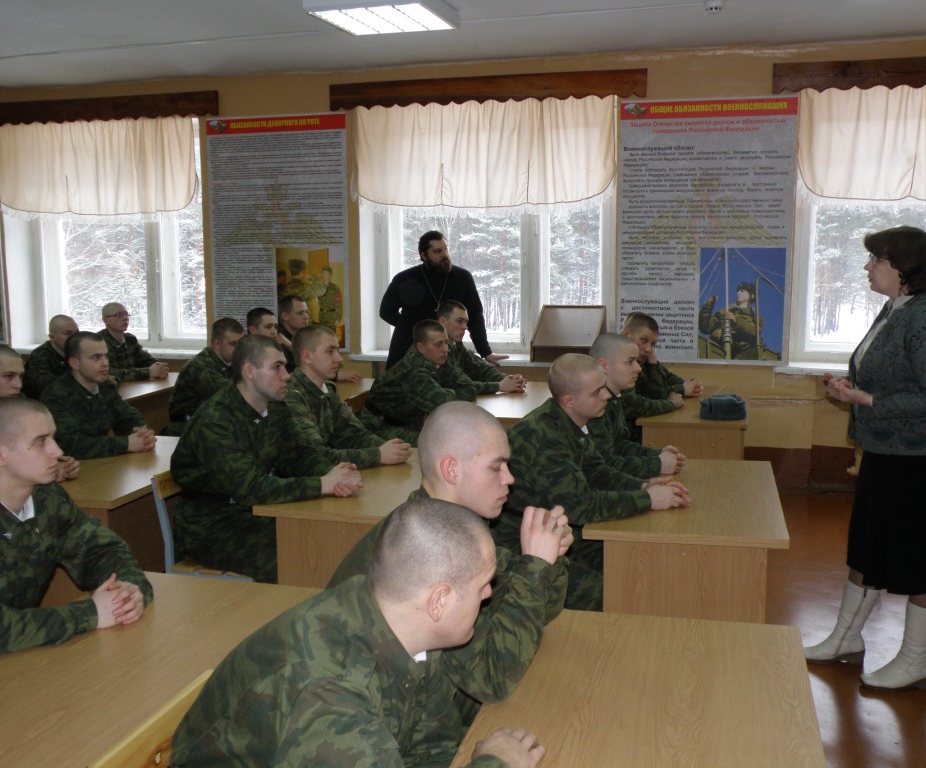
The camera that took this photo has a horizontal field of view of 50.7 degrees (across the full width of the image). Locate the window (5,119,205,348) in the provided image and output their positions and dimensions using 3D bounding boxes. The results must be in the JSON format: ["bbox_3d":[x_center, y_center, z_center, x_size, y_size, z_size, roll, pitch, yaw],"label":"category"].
[{"bbox_3d":[-2.815,-1.209,7.671,1.760,1.750,0.200,2,9,17],"label":"window"}]

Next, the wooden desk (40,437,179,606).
[{"bbox_3d":[-1.342,0.690,3.950,0.570,0.760,1.050,2,9,14],"label":"wooden desk"}]

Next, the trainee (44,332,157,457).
[{"bbox_3d":[-1.625,0.397,4.298,0.630,1.250,0.500,2,9,14],"label":"trainee"}]

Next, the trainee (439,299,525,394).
[{"bbox_3d":[-0.005,0.134,6.107,0.780,1.300,0.500,3,9,20],"label":"trainee"}]

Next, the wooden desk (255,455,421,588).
[{"bbox_3d":[-0.275,0.723,3.741,0.605,0.750,1.050,2,9,14],"label":"wooden desk"}]

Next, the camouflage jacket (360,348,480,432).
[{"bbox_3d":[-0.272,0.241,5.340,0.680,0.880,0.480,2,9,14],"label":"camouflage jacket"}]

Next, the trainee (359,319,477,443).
[{"bbox_3d":[-0.245,0.234,5.631,0.780,1.240,0.520,3,9,21],"label":"trainee"}]

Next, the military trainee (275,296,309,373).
[{"bbox_3d":[-0.943,0.088,6.093,0.680,1.290,0.520,2,9,14],"label":"military trainee"}]

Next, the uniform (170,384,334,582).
[{"bbox_3d":[-0.785,0.496,3.622,0.660,0.960,0.500,2,9,14],"label":"uniform"}]

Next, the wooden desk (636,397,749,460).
[{"bbox_3d":[1.229,0.476,5.252,0.510,0.760,1.170,2,9,14],"label":"wooden desk"}]

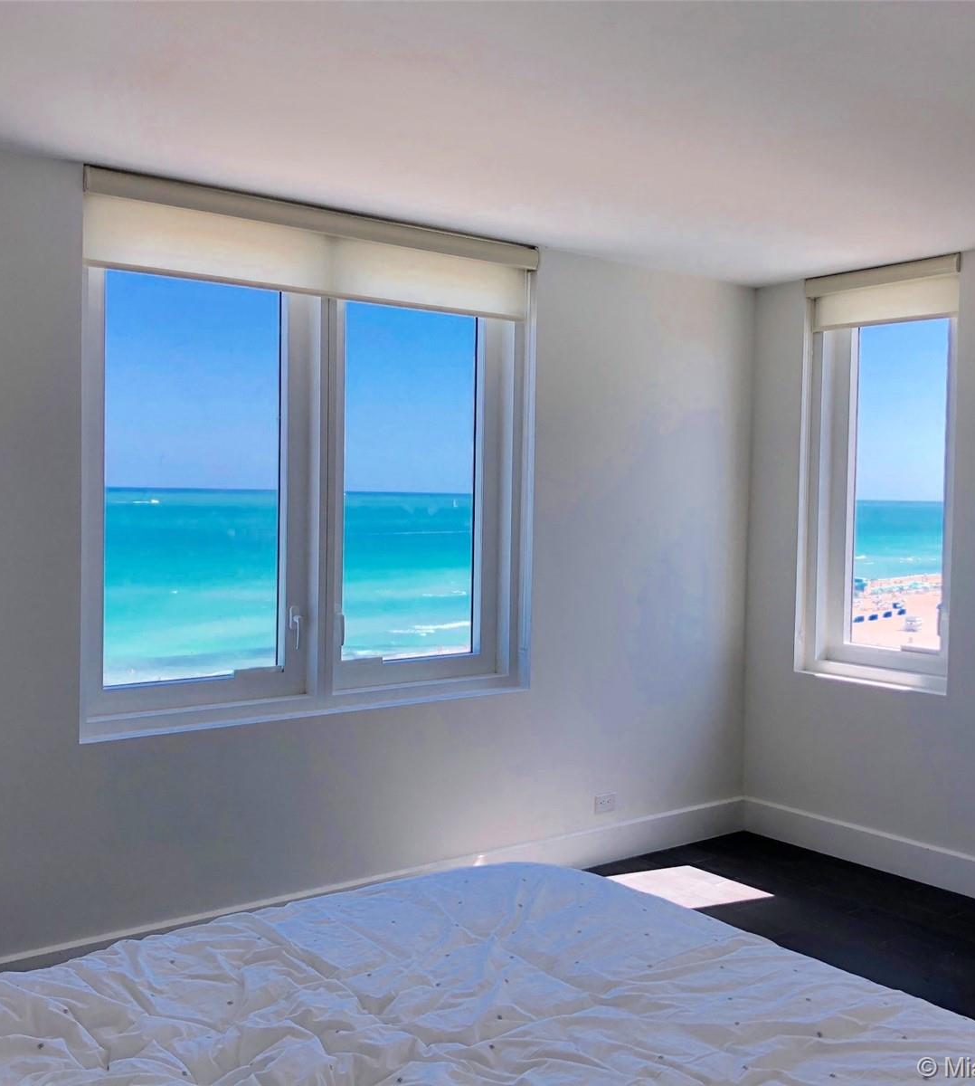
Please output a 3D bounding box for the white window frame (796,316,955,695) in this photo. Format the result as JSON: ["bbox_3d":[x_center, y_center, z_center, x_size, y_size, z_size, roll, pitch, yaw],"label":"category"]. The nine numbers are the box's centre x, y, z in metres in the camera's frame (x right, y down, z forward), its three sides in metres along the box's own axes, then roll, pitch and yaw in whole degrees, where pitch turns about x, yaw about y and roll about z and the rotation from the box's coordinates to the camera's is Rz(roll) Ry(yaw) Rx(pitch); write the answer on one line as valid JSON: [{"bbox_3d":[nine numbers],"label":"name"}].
[{"bbox_3d":[1.618,-0.170,4.842,0.120,1.500,0.721,-1,3,-38],"label":"white window frame"}]

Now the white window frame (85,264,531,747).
[{"bbox_3d":[-0.538,-0.170,4.008,1.728,1.500,0.120,-1,3,-38],"label":"white window frame"}]

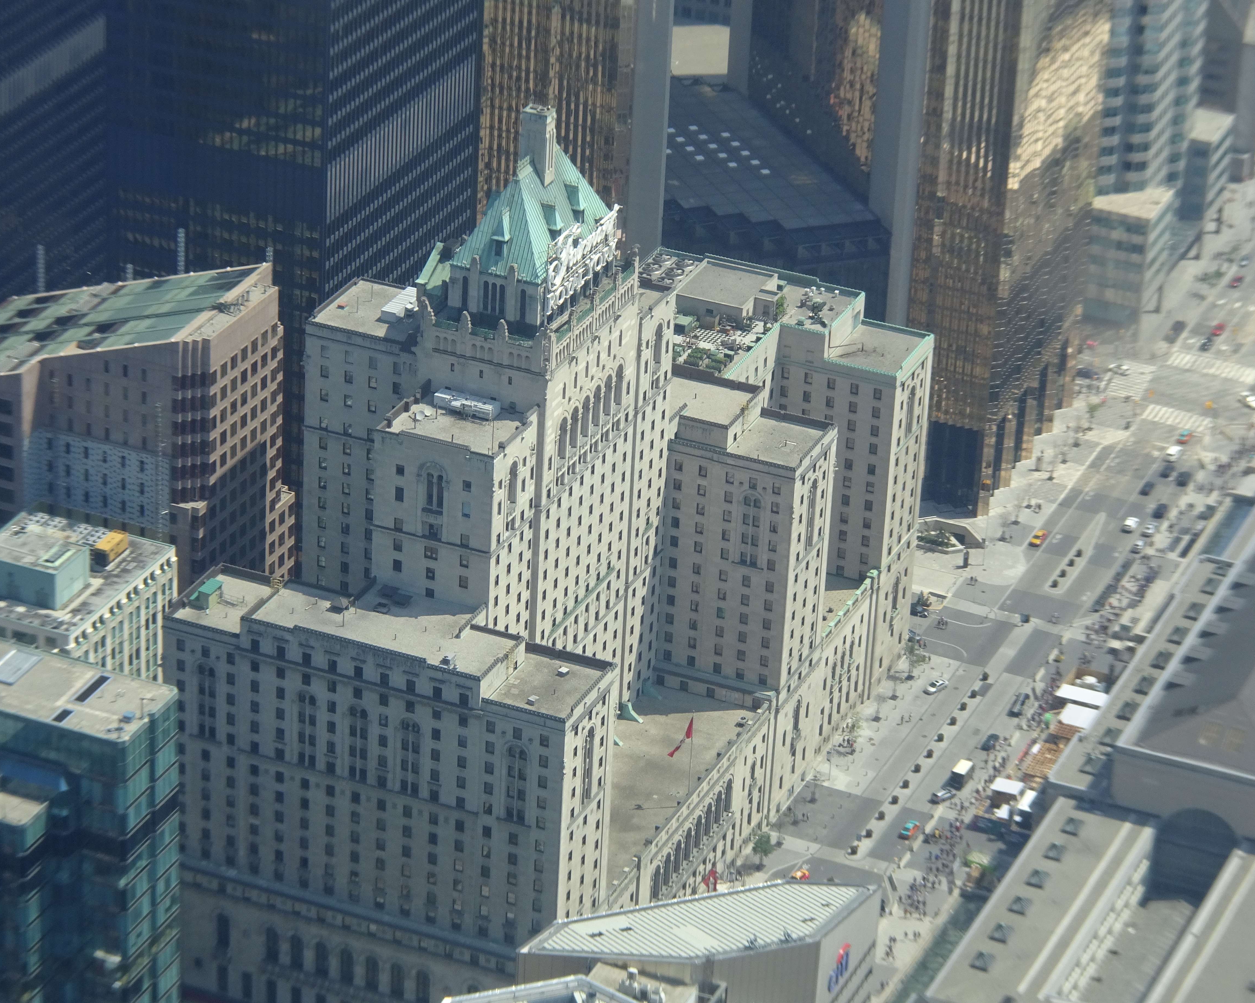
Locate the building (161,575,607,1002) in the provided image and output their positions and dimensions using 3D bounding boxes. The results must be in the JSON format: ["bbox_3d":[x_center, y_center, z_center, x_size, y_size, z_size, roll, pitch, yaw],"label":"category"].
[{"bbox_3d":[-35.766,48.843,576.538,64.700,71.300,20.400,13,29,19],"label":"building"}]

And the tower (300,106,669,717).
[{"bbox_3d":[-27.007,-3.172,603.641,47.500,128.000,68.500,13,29,19],"label":"tower"}]

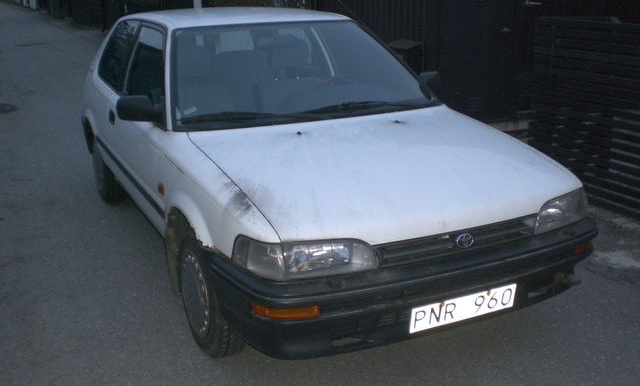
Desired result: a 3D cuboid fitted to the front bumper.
[{"bbox_3d":[0.420,0.309,2.789,1.620,0.350,0.540,-9,19,-25],"label":"front bumper"}]

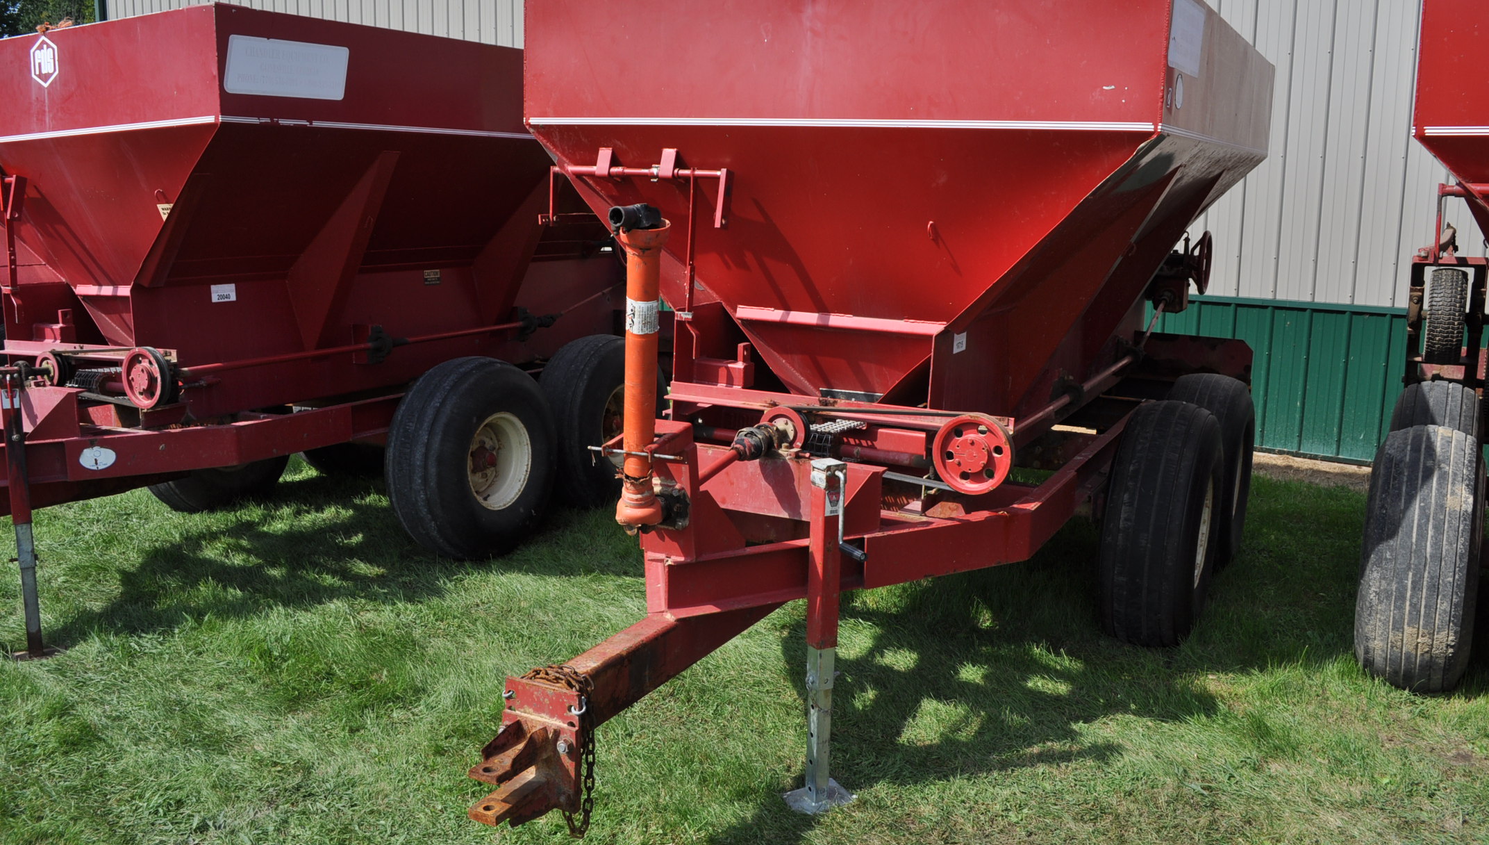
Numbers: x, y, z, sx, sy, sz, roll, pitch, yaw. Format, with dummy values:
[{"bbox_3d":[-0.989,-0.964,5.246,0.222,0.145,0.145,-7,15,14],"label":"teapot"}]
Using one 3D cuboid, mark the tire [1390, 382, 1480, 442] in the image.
[{"bbox_3d":[2.737,0.273,4.937,0.329,0.886,0.886,7,12,30],"label":"tire"}]

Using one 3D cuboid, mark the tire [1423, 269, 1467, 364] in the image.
[{"bbox_3d":[2.871,-0.438,5.072,0.151,0.392,0.392,7,12,30],"label":"tire"}]

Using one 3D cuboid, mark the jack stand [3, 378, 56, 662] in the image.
[{"bbox_3d":[-2.500,0.340,4.321,0.145,0.981,0.155,-6,12,-31],"label":"jack stand"}]

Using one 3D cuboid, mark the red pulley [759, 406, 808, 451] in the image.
[{"bbox_3d":[0.122,0.027,3.610,0.145,0.145,0.065,8,13,27],"label":"red pulley"}]

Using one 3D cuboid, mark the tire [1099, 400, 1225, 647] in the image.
[{"bbox_3d":[1.508,0.372,4.467,0.316,0.880,0.880,8,13,27],"label":"tire"}]

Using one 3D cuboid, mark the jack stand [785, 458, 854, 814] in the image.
[{"bbox_3d":[0.206,0.568,3.320,0.145,0.943,0.155,-7,13,-35],"label":"jack stand"}]

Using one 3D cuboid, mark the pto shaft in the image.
[{"bbox_3d":[-0.246,-0.131,2.922,0.125,0.755,0.125,2,12,0],"label":"pto shaft"}]

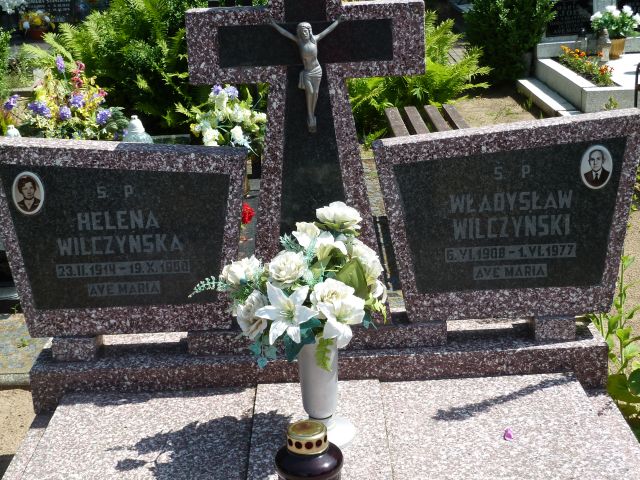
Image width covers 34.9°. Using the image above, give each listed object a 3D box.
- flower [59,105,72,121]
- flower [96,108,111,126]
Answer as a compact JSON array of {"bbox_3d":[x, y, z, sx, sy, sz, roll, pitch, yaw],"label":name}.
[{"bbox_3d":[-1.176,-0.588,4.700,0.058,0.066,0.060,-7,19,-13],"label":"flower"},{"bbox_3d":[-0.994,-0.565,4.680,0.068,0.075,0.066,-6,19,-11],"label":"flower"}]

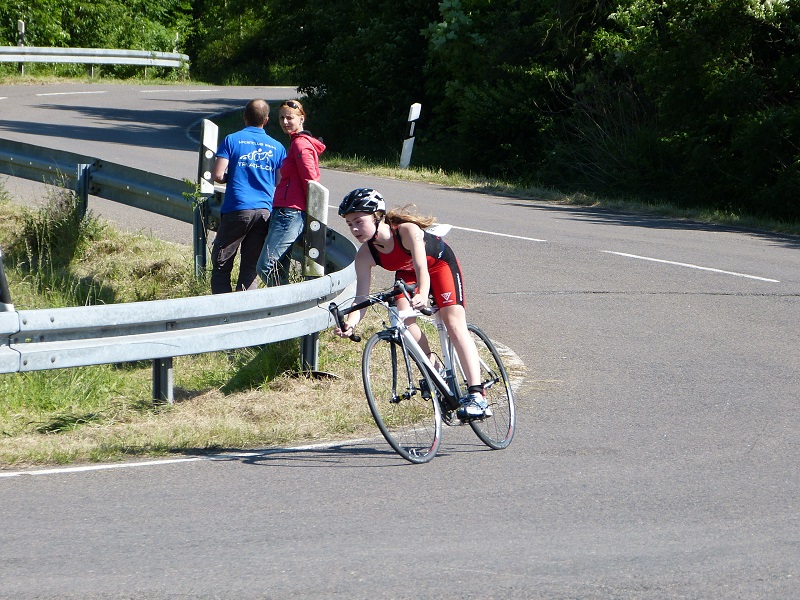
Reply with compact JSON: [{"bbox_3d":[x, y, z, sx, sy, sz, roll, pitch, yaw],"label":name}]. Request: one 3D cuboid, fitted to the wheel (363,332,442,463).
[{"bbox_3d":[0.010,0.472,21.823,0.090,0.668,0.668,-22,-7,26],"label":"wheel"}]

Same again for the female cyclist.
[{"bbox_3d":[0.076,0.029,22.288,0.480,1.220,0.840,-19,-6,24],"label":"female cyclist"}]

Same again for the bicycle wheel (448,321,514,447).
[{"bbox_3d":[0.417,0.434,22.722,0.090,0.668,0.668,-19,-5,23],"label":"bicycle wheel"}]

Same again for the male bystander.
[{"bbox_3d":[-1.086,-0.570,32.300,0.510,1.740,0.400,-1,3,-14],"label":"male bystander"}]

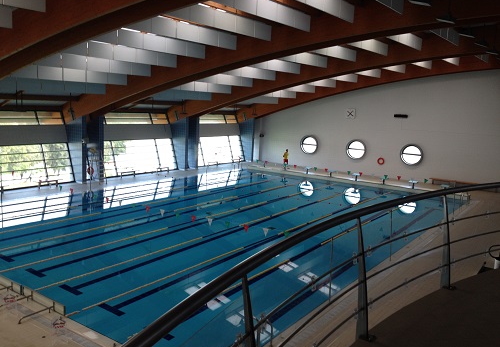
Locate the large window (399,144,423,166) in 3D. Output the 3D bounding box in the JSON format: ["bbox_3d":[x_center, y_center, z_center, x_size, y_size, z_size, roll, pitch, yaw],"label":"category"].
[{"bbox_3d":[12.168,-1.381,37.944,1.600,1.600,0.200,8,10,32],"label":"large window"}]

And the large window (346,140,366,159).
[{"bbox_3d":[8.485,-1.866,40.313,1.600,1.600,0.200,8,10,32],"label":"large window"}]

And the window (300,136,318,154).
[{"bbox_3d":[5.015,-2.381,42.538,1.600,1.600,0.200,8,10,32],"label":"window"}]

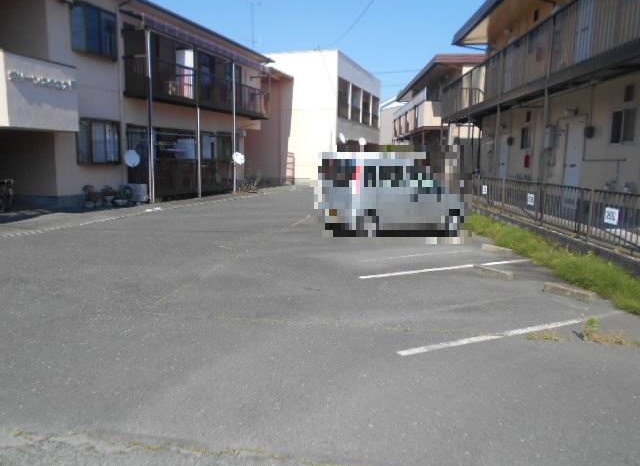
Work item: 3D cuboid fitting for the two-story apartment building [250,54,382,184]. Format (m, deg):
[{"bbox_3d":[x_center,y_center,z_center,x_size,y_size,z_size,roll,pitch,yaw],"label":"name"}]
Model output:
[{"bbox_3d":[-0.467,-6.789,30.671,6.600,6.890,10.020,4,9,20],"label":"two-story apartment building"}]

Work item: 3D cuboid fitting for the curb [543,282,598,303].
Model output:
[{"bbox_3d":[3.049,0.733,5.856,0.125,0.105,0.600,-4,10,-31],"label":"curb"}]

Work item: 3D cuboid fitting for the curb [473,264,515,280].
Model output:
[{"bbox_3d":[2.482,0.568,6.885,0.120,0.110,0.600,-4,10,-31],"label":"curb"}]

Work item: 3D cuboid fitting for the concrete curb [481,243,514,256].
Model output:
[{"bbox_3d":[3.196,0.306,8.704,0.120,0.110,0.600,-4,10,-31],"label":"concrete curb"}]

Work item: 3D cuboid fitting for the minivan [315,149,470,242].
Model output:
[{"bbox_3d":[1.723,-0.863,10.787,3.420,1.750,1.490,-5,10,-33],"label":"minivan"}]

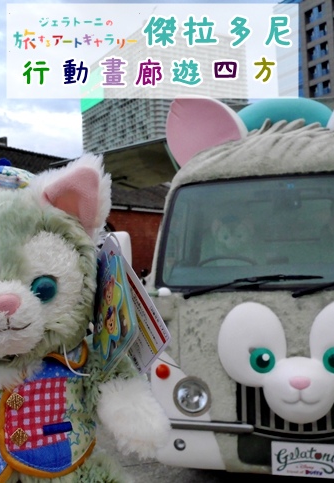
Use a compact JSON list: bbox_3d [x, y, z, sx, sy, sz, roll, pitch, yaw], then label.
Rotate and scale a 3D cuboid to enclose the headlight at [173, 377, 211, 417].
[{"bbox_3d":[0.126,0.768,2.749,0.195,0.195,0.080,-2,-3,16],"label":"headlight"}]

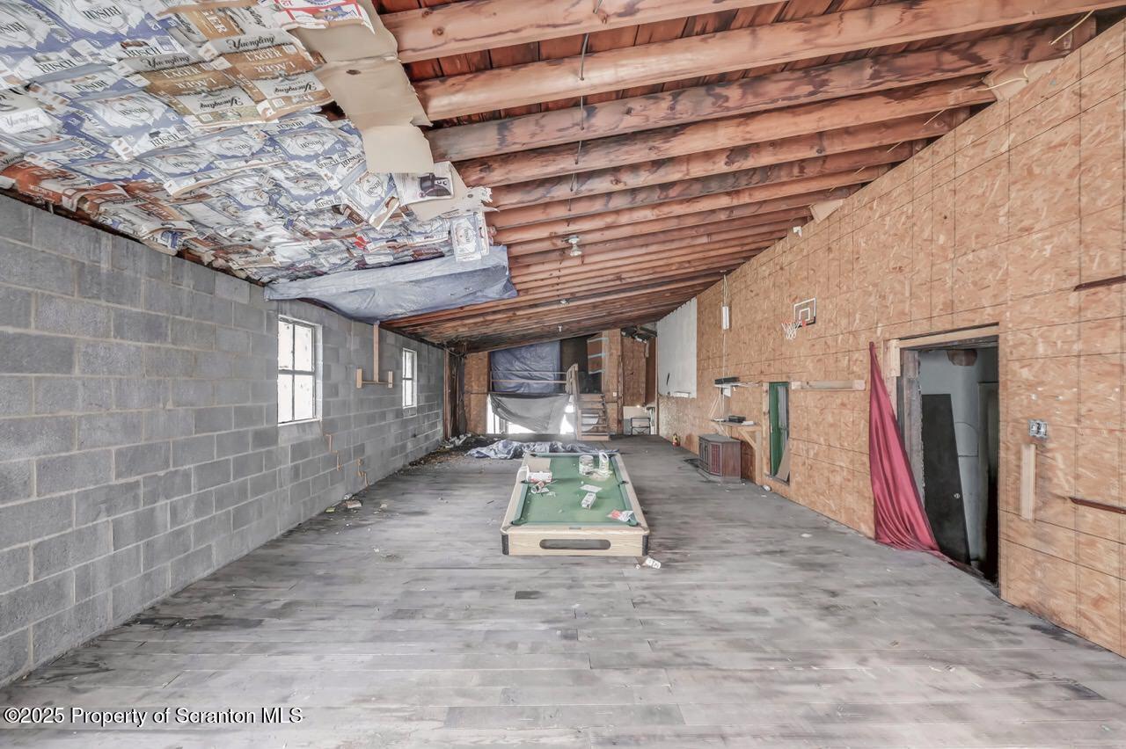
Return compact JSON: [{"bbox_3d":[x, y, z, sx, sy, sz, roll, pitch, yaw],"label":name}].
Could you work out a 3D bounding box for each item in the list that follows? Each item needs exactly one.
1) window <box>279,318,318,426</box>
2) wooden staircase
[{"bbox_3d":[-2.770,-0.020,4.560,0.100,1.040,0.800,0,-1,-1],"label":"window"},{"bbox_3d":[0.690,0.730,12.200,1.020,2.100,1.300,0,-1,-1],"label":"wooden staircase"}]

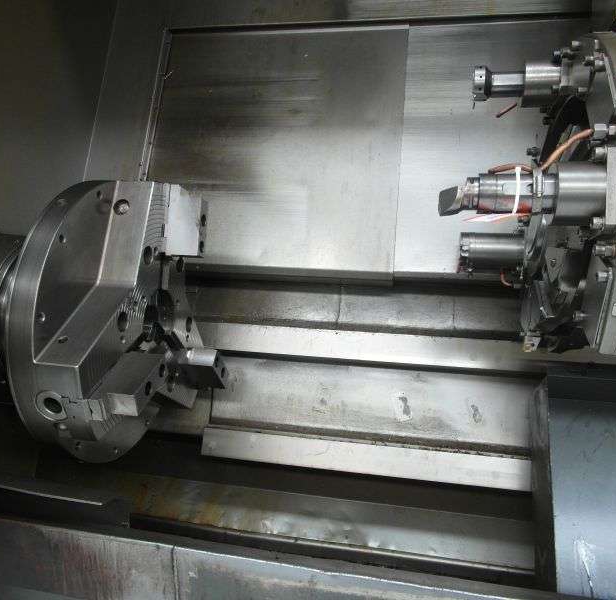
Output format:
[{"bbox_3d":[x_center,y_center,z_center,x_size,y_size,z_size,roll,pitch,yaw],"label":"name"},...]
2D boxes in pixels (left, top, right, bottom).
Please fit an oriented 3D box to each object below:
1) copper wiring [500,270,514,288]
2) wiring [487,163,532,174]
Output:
[{"bbox_3d":[0.465,-0.048,1.240,0.027,0.037,0.020,3,18,10],"label":"copper wiring"},{"bbox_3d":[0.322,-0.210,0.850,0.067,0.017,0.012,3,18,10],"label":"wiring"}]

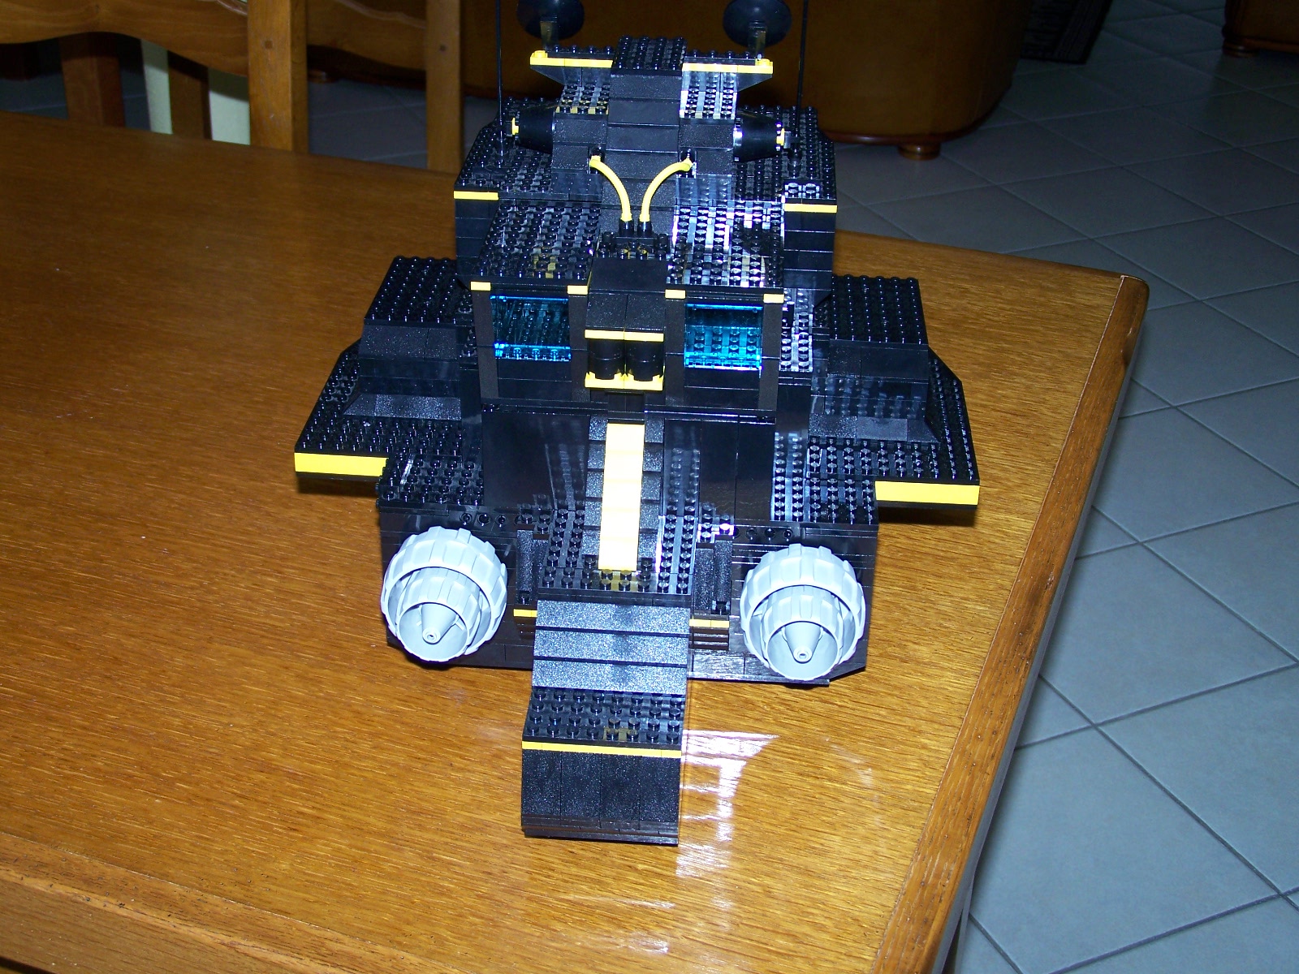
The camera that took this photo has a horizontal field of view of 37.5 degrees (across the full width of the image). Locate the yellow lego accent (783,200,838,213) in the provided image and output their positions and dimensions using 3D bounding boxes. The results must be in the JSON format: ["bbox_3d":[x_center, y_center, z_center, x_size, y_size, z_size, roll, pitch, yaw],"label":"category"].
[{"bbox_3d":[0.074,-0.128,0.873,0.024,0.003,0.008,3,29,3],"label":"yellow lego accent"}]

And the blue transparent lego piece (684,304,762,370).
[{"bbox_3d":[0.031,-0.063,0.790,0.032,0.029,0.008,3,29,3],"label":"blue transparent lego piece"}]

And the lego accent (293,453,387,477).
[{"bbox_3d":[-0.143,-0.012,0.904,0.048,0.010,0.008,3,29,3],"label":"lego accent"}]

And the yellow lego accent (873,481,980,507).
[{"bbox_3d":[0.128,0.001,0.887,0.048,0.010,0.008,3,29,3],"label":"yellow lego accent"}]

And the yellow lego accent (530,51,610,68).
[{"bbox_3d":[-0.034,-0.197,0.879,0.040,0.005,0.008,3,29,3],"label":"yellow lego accent"}]

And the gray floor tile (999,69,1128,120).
[{"bbox_3d":[0.874,-0.859,4.192,0.300,0.010,0.300,-12,32,-22],"label":"gray floor tile"}]

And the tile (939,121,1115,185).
[{"bbox_3d":[0.734,-0.669,3.838,0.300,0.010,0.300,-12,32,-22],"label":"tile"}]

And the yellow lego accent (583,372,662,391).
[{"bbox_3d":[-0.010,-0.046,0.799,0.032,0.003,0.016,3,29,3],"label":"yellow lego accent"}]

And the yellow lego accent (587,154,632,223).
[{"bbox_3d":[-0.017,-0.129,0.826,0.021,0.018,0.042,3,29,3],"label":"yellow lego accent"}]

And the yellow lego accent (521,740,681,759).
[{"bbox_3d":[-0.019,0.104,0.770,0.064,0.003,0.008,3,29,3],"label":"yellow lego accent"}]

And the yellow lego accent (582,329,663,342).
[{"bbox_3d":[-0.010,-0.064,0.785,0.032,0.003,0.012,3,29,3],"label":"yellow lego accent"}]

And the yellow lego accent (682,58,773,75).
[{"bbox_3d":[0.037,-0.194,0.875,0.040,0.006,0.008,3,29,3],"label":"yellow lego accent"}]

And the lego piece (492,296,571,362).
[{"bbox_3d":[-0.049,-0.067,0.794,0.032,0.029,0.008,3,29,3],"label":"lego piece"}]

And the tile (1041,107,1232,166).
[{"bbox_3d":[1.021,-0.739,4.041,0.307,0.010,0.307,-12,31,-23],"label":"tile"}]

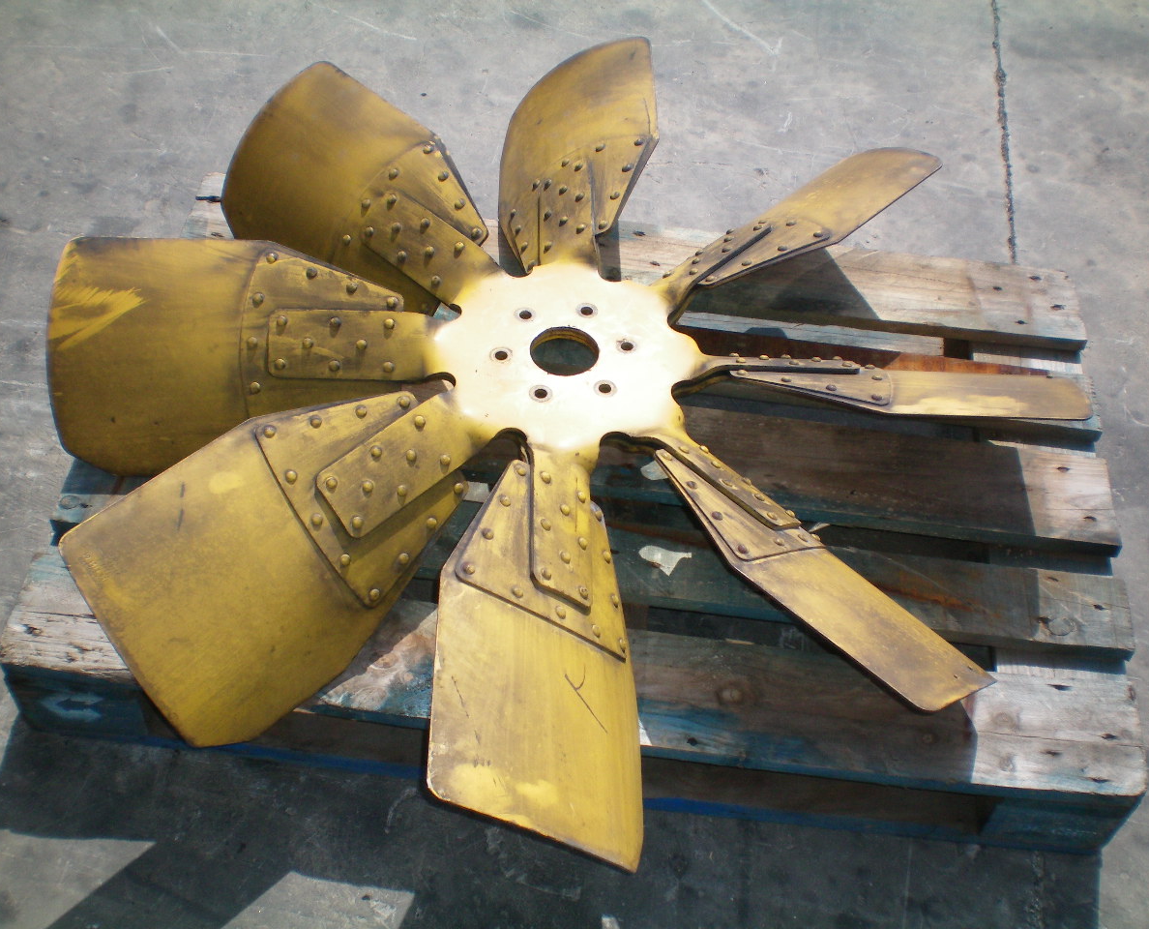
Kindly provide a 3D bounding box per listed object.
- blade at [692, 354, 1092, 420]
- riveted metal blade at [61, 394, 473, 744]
[{"bbox_3d":[0.342,-0.092,1.552,0.418,0.050,0.272,4,8,-3],"label":"blade"},{"bbox_3d":[-0.263,0.079,1.363,0.418,0.050,0.272,-36,103,-27],"label":"riveted metal blade"}]

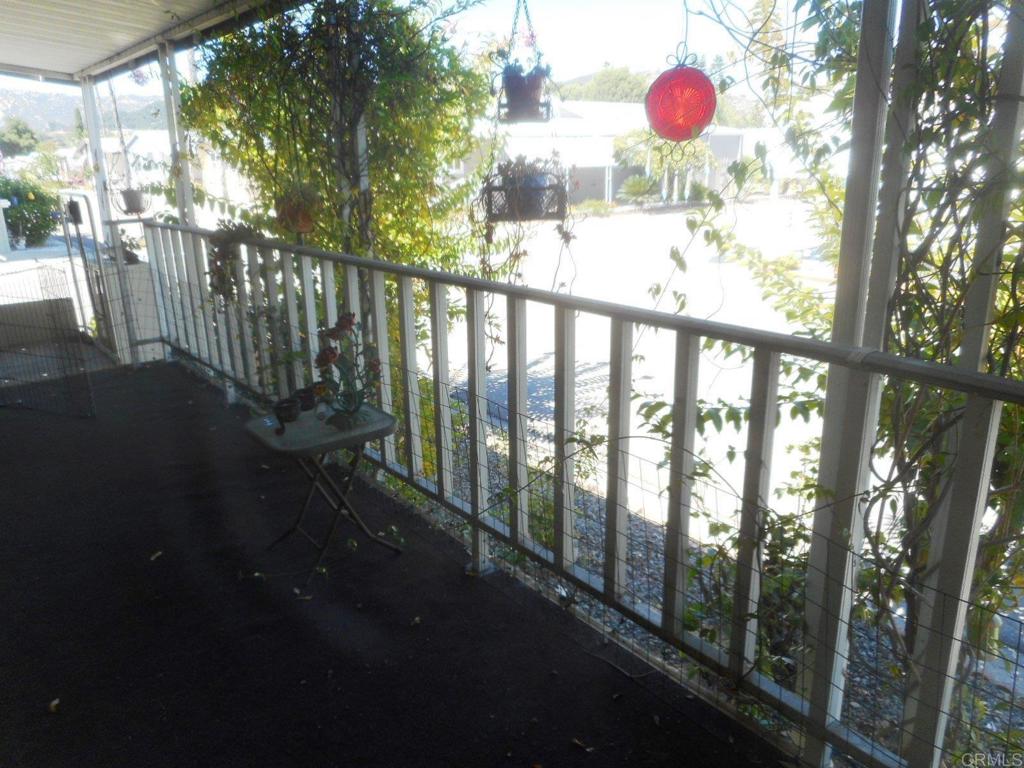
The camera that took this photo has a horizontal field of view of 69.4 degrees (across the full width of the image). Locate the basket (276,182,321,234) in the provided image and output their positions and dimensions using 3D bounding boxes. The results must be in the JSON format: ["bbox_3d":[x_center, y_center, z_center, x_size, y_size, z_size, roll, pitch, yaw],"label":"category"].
[{"bbox_3d":[-0.987,-0.807,3.402,0.198,0.225,0.193,-5,17,-15],"label":"basket"}]

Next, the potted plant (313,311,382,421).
[{"bbox_3d":[-0.576,-0.057,2.530,0.218,0.340,0.174,-5,17,-13],"label":"potted plant"}]

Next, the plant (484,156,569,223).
[{"bbox_3d":[0.041,-0.583,2.217,0.238,0.198,0.190,0,17,1],"label":"plant"}]

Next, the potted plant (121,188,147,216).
[{"bbox_3d":[-2.993,-1.443,5.847,0.198,0.198,0.198,-9,18,-25],"label":"potted plant"}]

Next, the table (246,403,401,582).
[{"bbox_3d":[-0.639,0.364,2.567,0.392,0.486,0.370,-14,21,-37],"label":"table"}]

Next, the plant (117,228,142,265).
[{"bbox_3d":[-2.708,-0.971,5.221,0.184,0.247,0.170,-9,19,-26],"label":"plant"}]

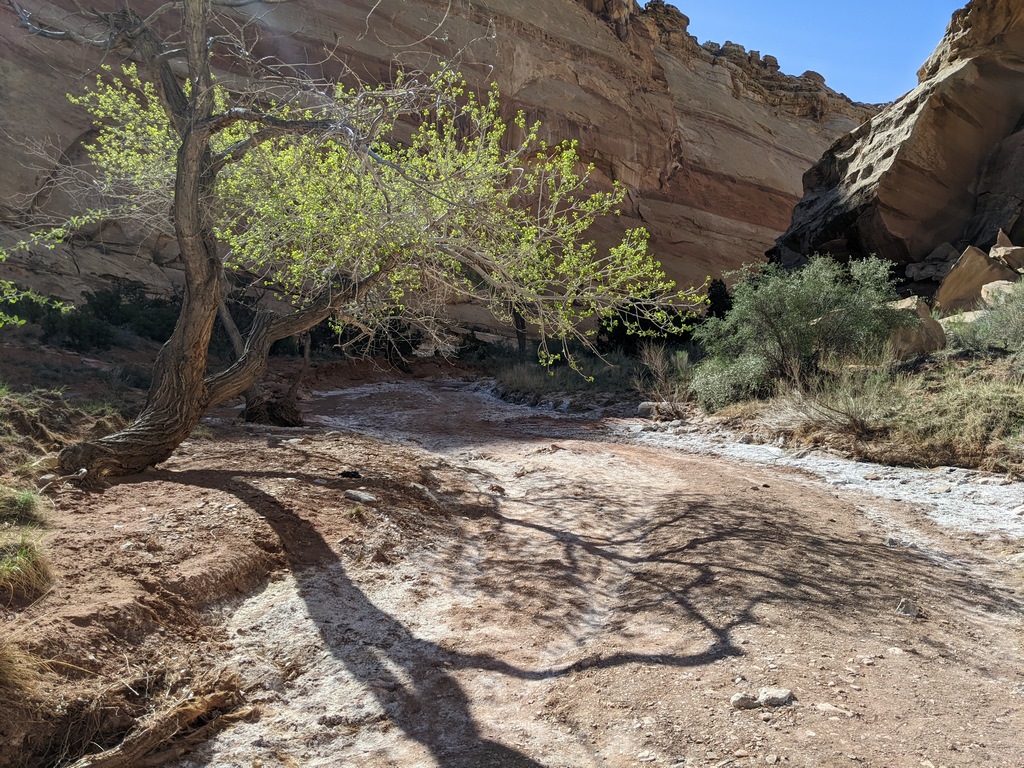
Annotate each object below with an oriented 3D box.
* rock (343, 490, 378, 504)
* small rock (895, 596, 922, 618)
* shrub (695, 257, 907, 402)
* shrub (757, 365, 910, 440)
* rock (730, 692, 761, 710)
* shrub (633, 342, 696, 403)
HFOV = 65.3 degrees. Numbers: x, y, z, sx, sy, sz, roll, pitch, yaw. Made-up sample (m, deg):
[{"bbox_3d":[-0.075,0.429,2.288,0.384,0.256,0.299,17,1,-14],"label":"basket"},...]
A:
[{"bbox_3d":[-1.338,1.009,7.100,0.290,0.090,0.190,0,3,0],"label":"rock"},{"bbox_3d":[2.355,1.329,4.750,0.140,0.100,0.120,0,3,0],"label":"small rock"},{"bbox_3d":[5.537,-1.045,15.600,3.900,2.700,3.300,0,3,0],"label":"shrub"},{"bbox_3d":[5.009,0.292,12.600,2.050,1.100,1.550,0,3,0],"label":"shrub"},{"bbox_3d":[1.082,1.471,3.700,0.125,0.060,0.095,0,3,0],"label":"rock"},{"bbox_3d":[3.303,-0.249,17.300,1.300,1.250,1.100,0,3,0],"label":"shrub"}]

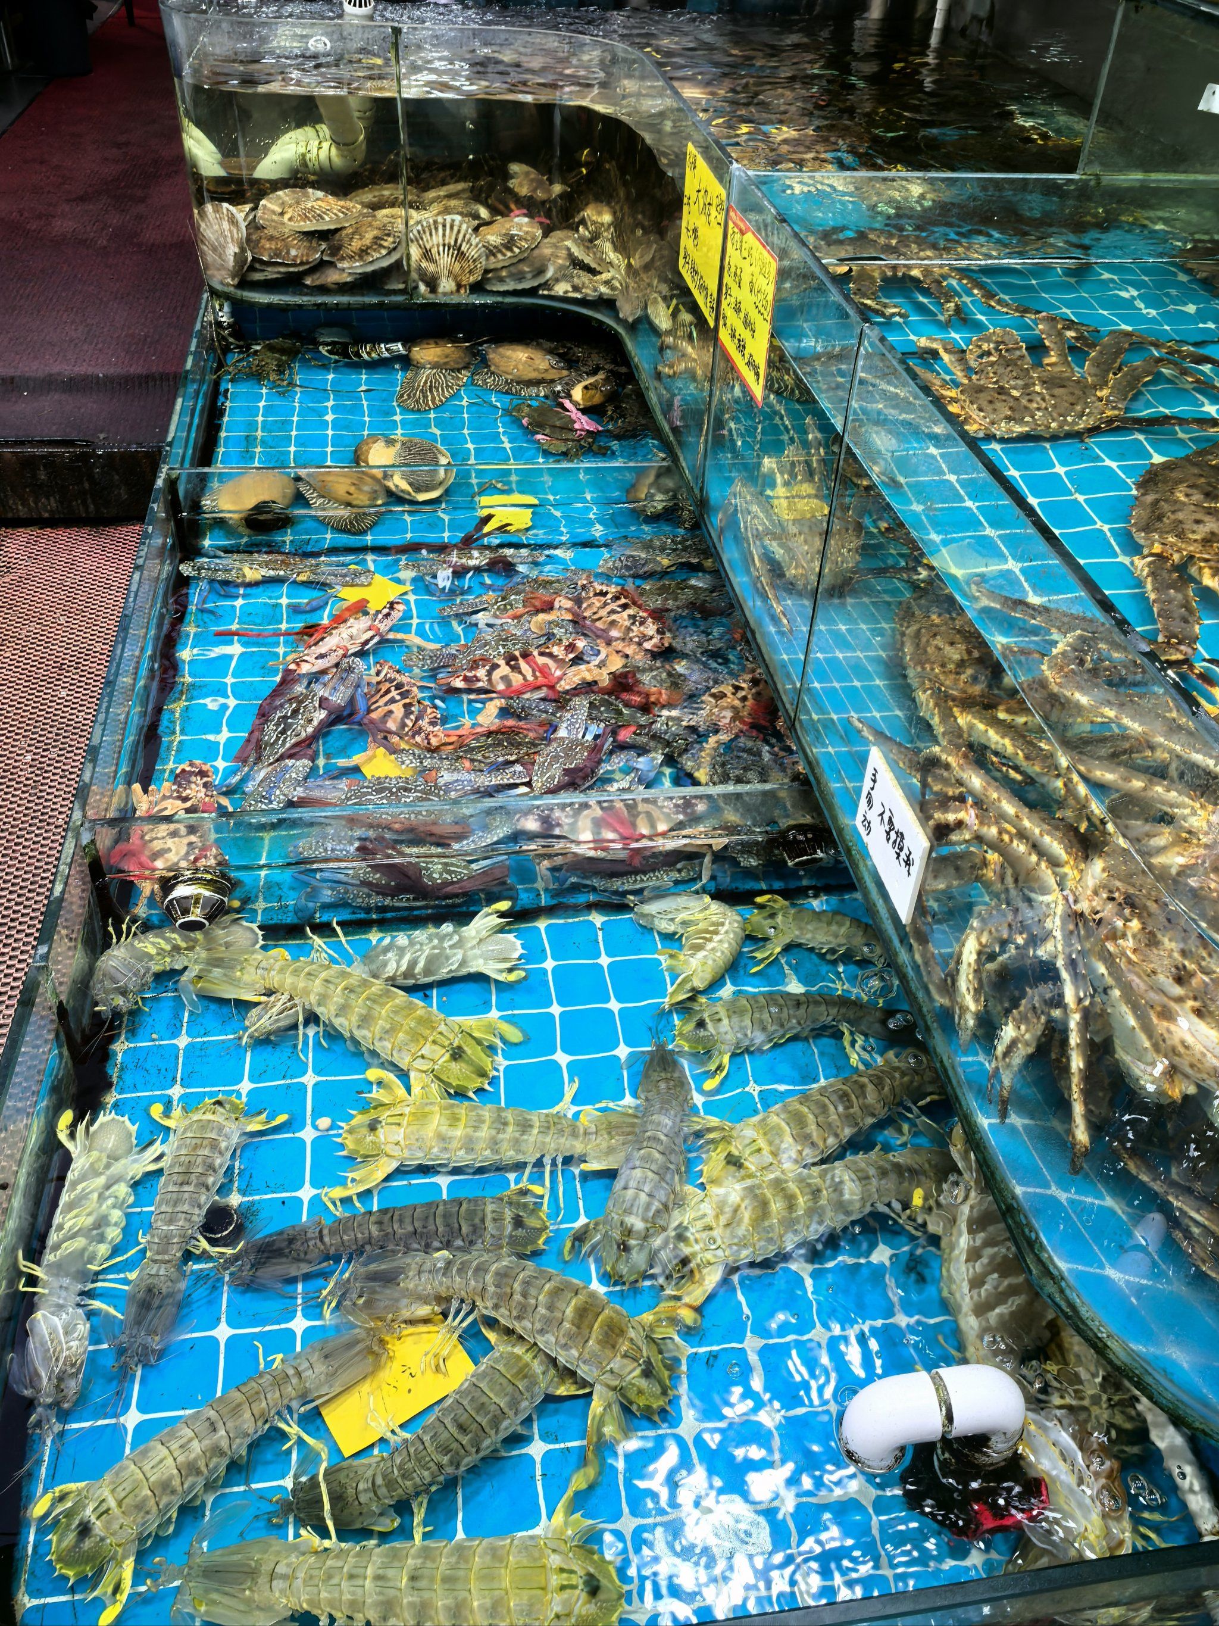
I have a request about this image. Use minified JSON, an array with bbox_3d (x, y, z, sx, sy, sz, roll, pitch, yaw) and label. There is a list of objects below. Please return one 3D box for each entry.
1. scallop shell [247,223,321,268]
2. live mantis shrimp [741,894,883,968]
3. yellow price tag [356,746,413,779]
[{"bbox_3d":[-0.487,-0.848,1.895,0.118,0.042,0.108,2,51,-2],"label":"scallop shell"},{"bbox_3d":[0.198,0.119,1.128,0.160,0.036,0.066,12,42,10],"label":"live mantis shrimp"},{"bbox_3d":[-0.229,-0.055,1.316,0.085,0.004,0.065,2,42,-2],"label":"yellow price tag"}]

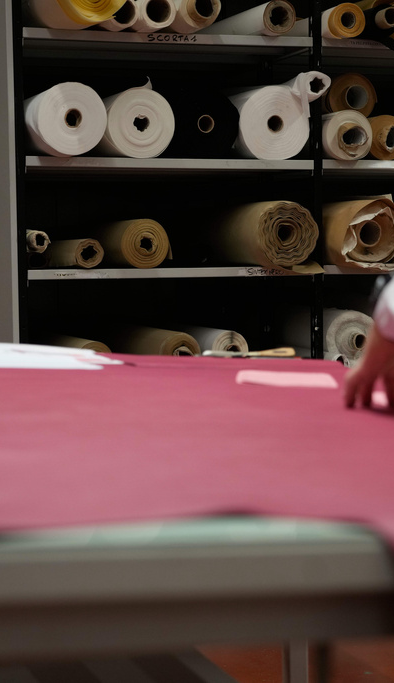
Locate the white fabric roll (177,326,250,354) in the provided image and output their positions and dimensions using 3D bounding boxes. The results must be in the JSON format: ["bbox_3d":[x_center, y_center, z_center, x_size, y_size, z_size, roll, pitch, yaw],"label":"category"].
[{"bbox_3d":[-0.028,0.007,5.776,0.137,0.137,1.000,-2,3,-17],"label":"white fabric roll"}]

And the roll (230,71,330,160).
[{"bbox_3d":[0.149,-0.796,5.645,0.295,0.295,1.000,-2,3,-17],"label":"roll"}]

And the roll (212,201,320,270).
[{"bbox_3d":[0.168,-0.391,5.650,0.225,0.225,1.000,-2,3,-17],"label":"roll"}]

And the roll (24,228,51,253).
[{"bbox_3d":[-0.658,-0.352,5.438,0.074,0.074,0.900,-2,3,-17],"label":"roll"}]

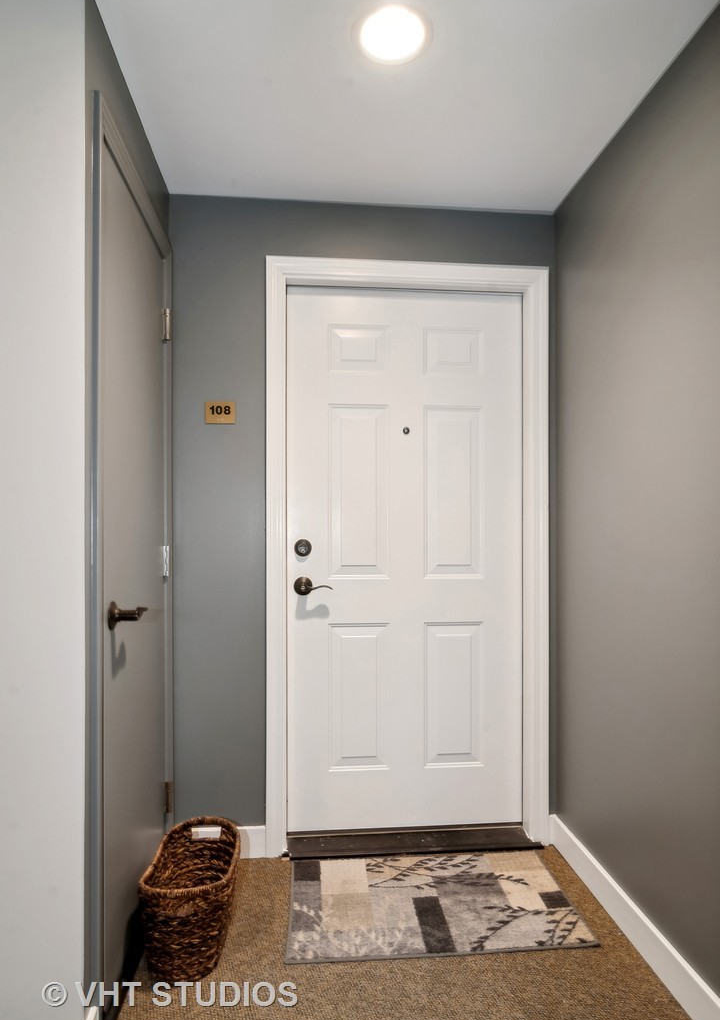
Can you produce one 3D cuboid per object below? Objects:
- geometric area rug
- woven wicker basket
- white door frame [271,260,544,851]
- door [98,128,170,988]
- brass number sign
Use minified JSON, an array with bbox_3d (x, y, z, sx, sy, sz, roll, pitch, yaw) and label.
[{"bbox_3d":[0.220,1.232,1.727,0.880,0.012,0.455,0,0,-5],"label":"geometric area rug"},{"bbox_3d":[-0.484,1.106,1.548,0.250,0.262,0.335,0,0,-5],"label":"woven wicker basket"},{"bbox_3d":[0.181,0.170,2.010,1.040,2.140,0.120,0,0,-5],"label":"white door frame"},{"bbox_3d":[-0.639,0.193,1.517,0.045,2.060,0.595,0,0,-7],"label":"door"},{"bbox_3d":[-0.493,-0.343,1.905,0.104,0.072,0.008,0,0,-5],"label":"brass number sign"}]

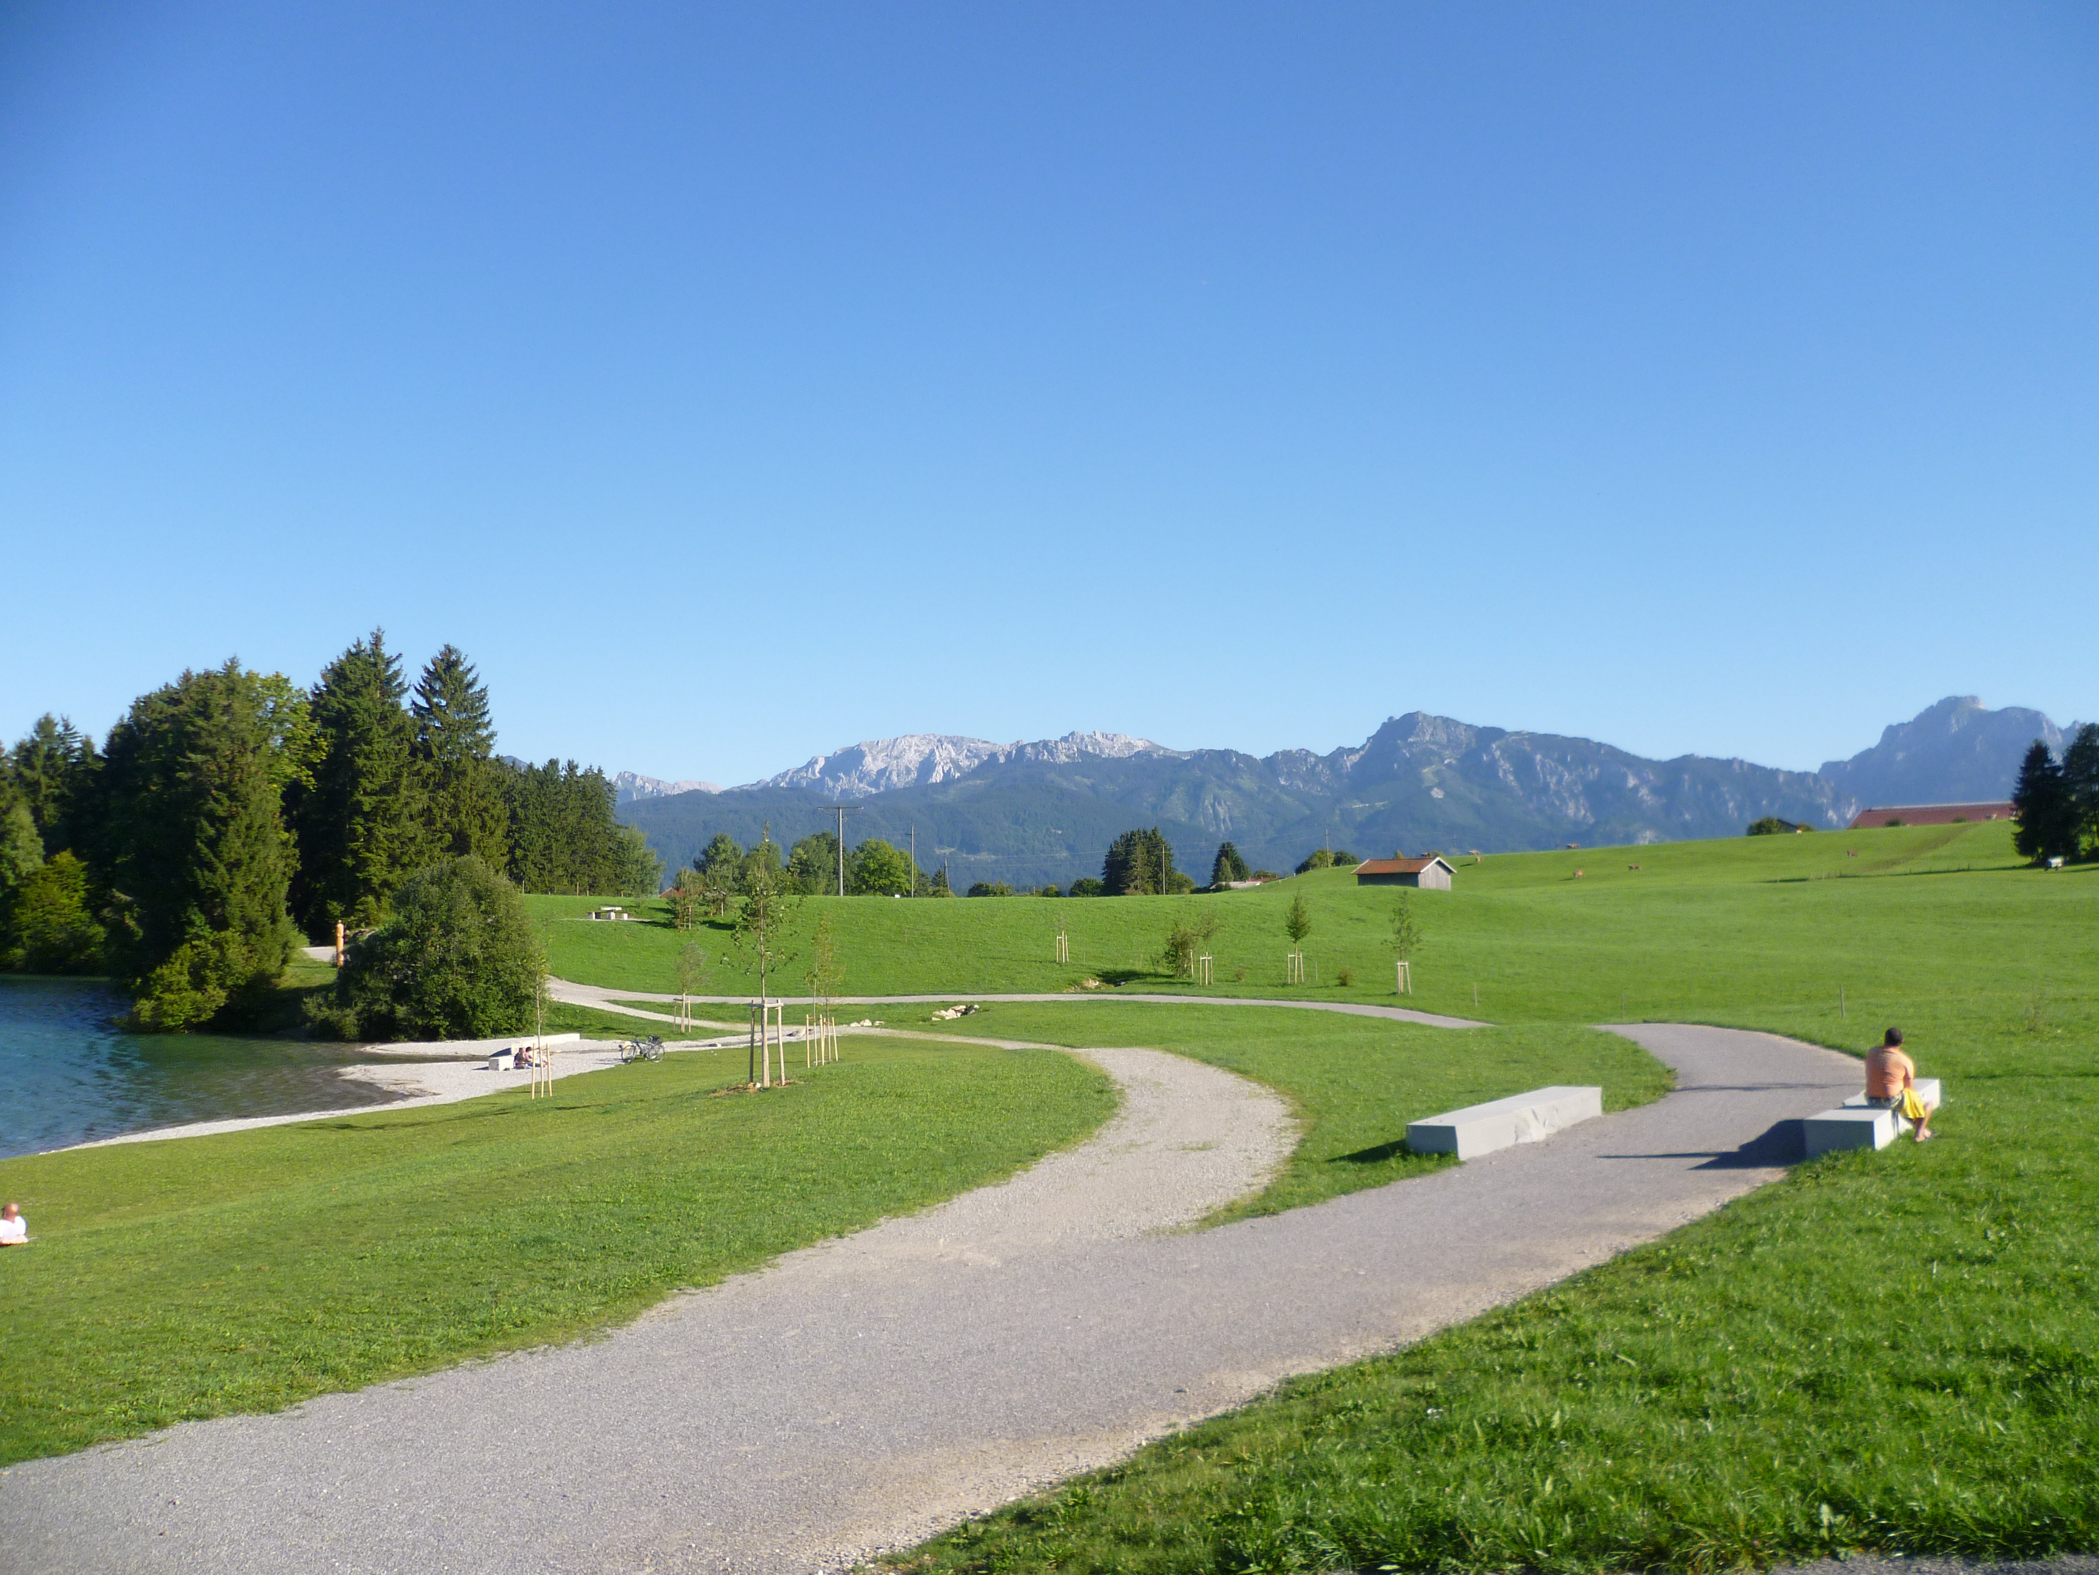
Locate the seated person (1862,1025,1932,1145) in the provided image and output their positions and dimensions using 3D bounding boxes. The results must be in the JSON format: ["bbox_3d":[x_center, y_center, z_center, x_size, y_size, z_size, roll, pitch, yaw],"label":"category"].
[{"bbox_3d":[9.405,3.296,18.800,0.700,1.260,0.500,0,-4,-10],"label":"seated person"}]

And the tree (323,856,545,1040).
[{"bbox_3d":[-35.001,9.040,96.000,12.200,10.400,11.500,1,-4,-20],"label":"tree"}]

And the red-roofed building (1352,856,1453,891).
[{"bbox_3d":[48.511,11.764,232.000,8.200,4.500,11.500,3,-5,-43],"label":"red-roofed building"}]

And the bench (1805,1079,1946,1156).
[{"bbox_3d":[9.627,3.767,19.700,0.650,0.450,4.900,-3,-5,34],"label":"bench"}]

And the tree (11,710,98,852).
[{"bbox_3d":[-96.810,5.179,165.000,8.600,24.500,8.600,2,-4,-30],"label":"tree"}]

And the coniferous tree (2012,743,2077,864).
[{"bbox_3d":[123.010,1.927,210.000,7.200,15.200,7.200,-3,-4,30],"label":"coniferous tree"}]

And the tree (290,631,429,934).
[{"bbox_3d":[-51.984,-0.062,128.000,10.200,23.500,9.800,1,-4,-22],"label":"tree"}]

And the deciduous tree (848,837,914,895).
[{"bbox_3d":[-22.769,11.884,230.000,8.600,10.000,8.600,0,-4,-6],"label":"deciduous tree"}]

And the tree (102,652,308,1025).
[{"bbox_3d":[-53.979,3.703,108.000,12.000,22.500,11.000,1,-4,-27],"label":"tree"}]

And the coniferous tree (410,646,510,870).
[{"bbox_3d":[-52.776,-0.514,152.000,8.800,24.300,8.800,1,-4,-19],"label":"coniferous tree"}]

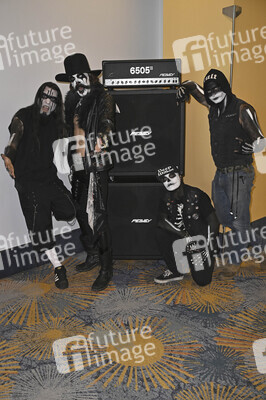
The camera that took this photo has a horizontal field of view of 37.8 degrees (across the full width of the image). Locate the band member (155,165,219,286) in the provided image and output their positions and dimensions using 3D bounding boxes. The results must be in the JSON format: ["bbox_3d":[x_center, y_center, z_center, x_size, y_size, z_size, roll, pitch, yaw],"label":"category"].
[{"bbox_3d":[0.504,0.168,3.392,0.550,1.000,0.600,5,17,21],"label":"band member"}]

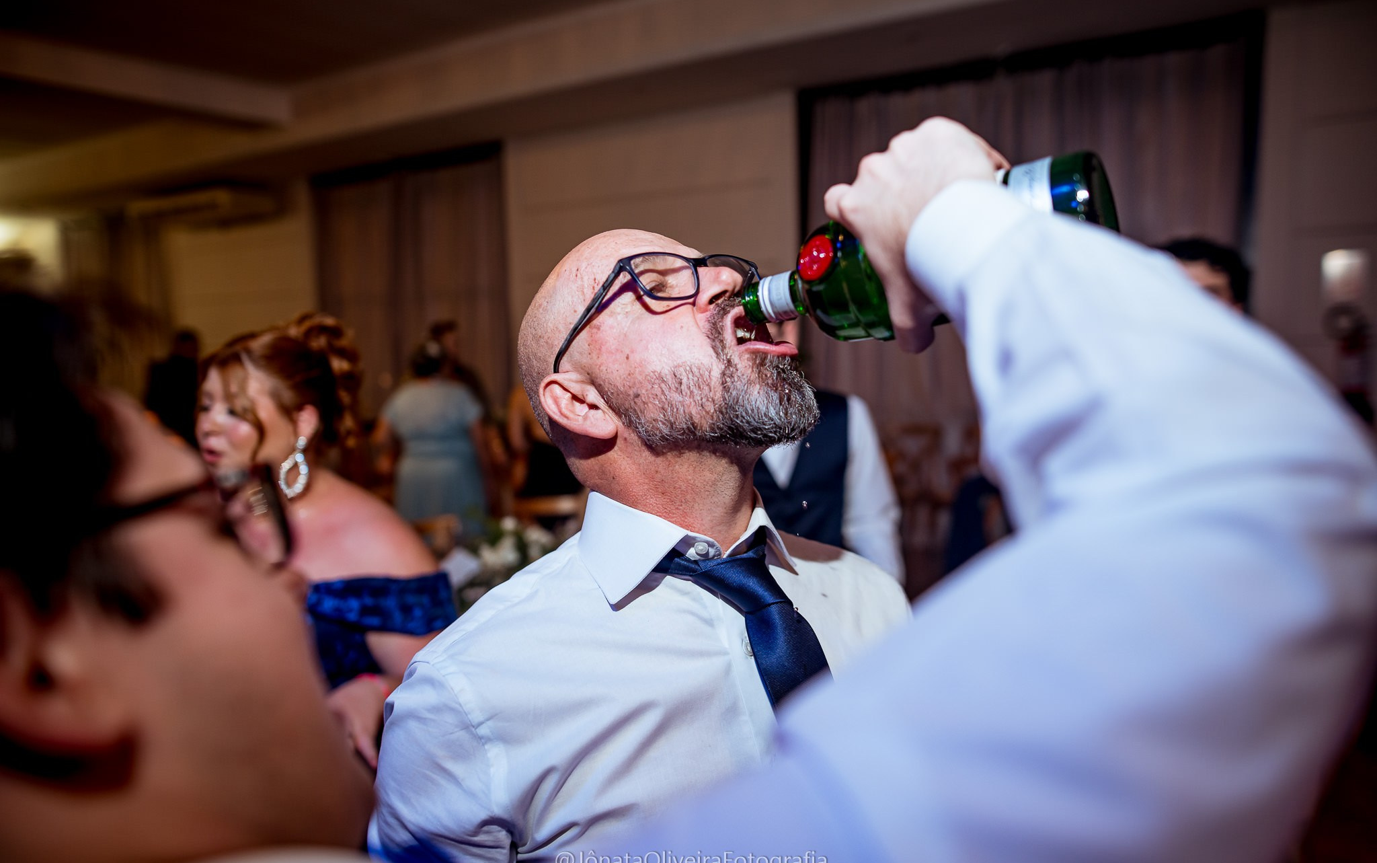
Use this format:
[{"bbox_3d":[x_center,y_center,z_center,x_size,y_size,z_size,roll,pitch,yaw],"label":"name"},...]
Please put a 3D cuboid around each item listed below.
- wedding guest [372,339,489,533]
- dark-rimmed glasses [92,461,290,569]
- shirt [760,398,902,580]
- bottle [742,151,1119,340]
[{"bbox_3d":[-1.209,0.319,4.454,0.500,1.540,0.310,-3,8,-12],"label":"wedding guest"},{"bbox_3d":[-0.254,0.054,0.362,0.142,0.045,0.142,-3,14,44],"label":"dark-rimmed glasses"},{"bbox_3d":[0.200,0.165,2.130,0.540,0.660,0.300,-2,8,-6],"label":"shirt"},{"bbox_3d":[0.142,-0.107,0.596,0.240,0.086,0.086,-9,-24,36],"label":"bottle"}]

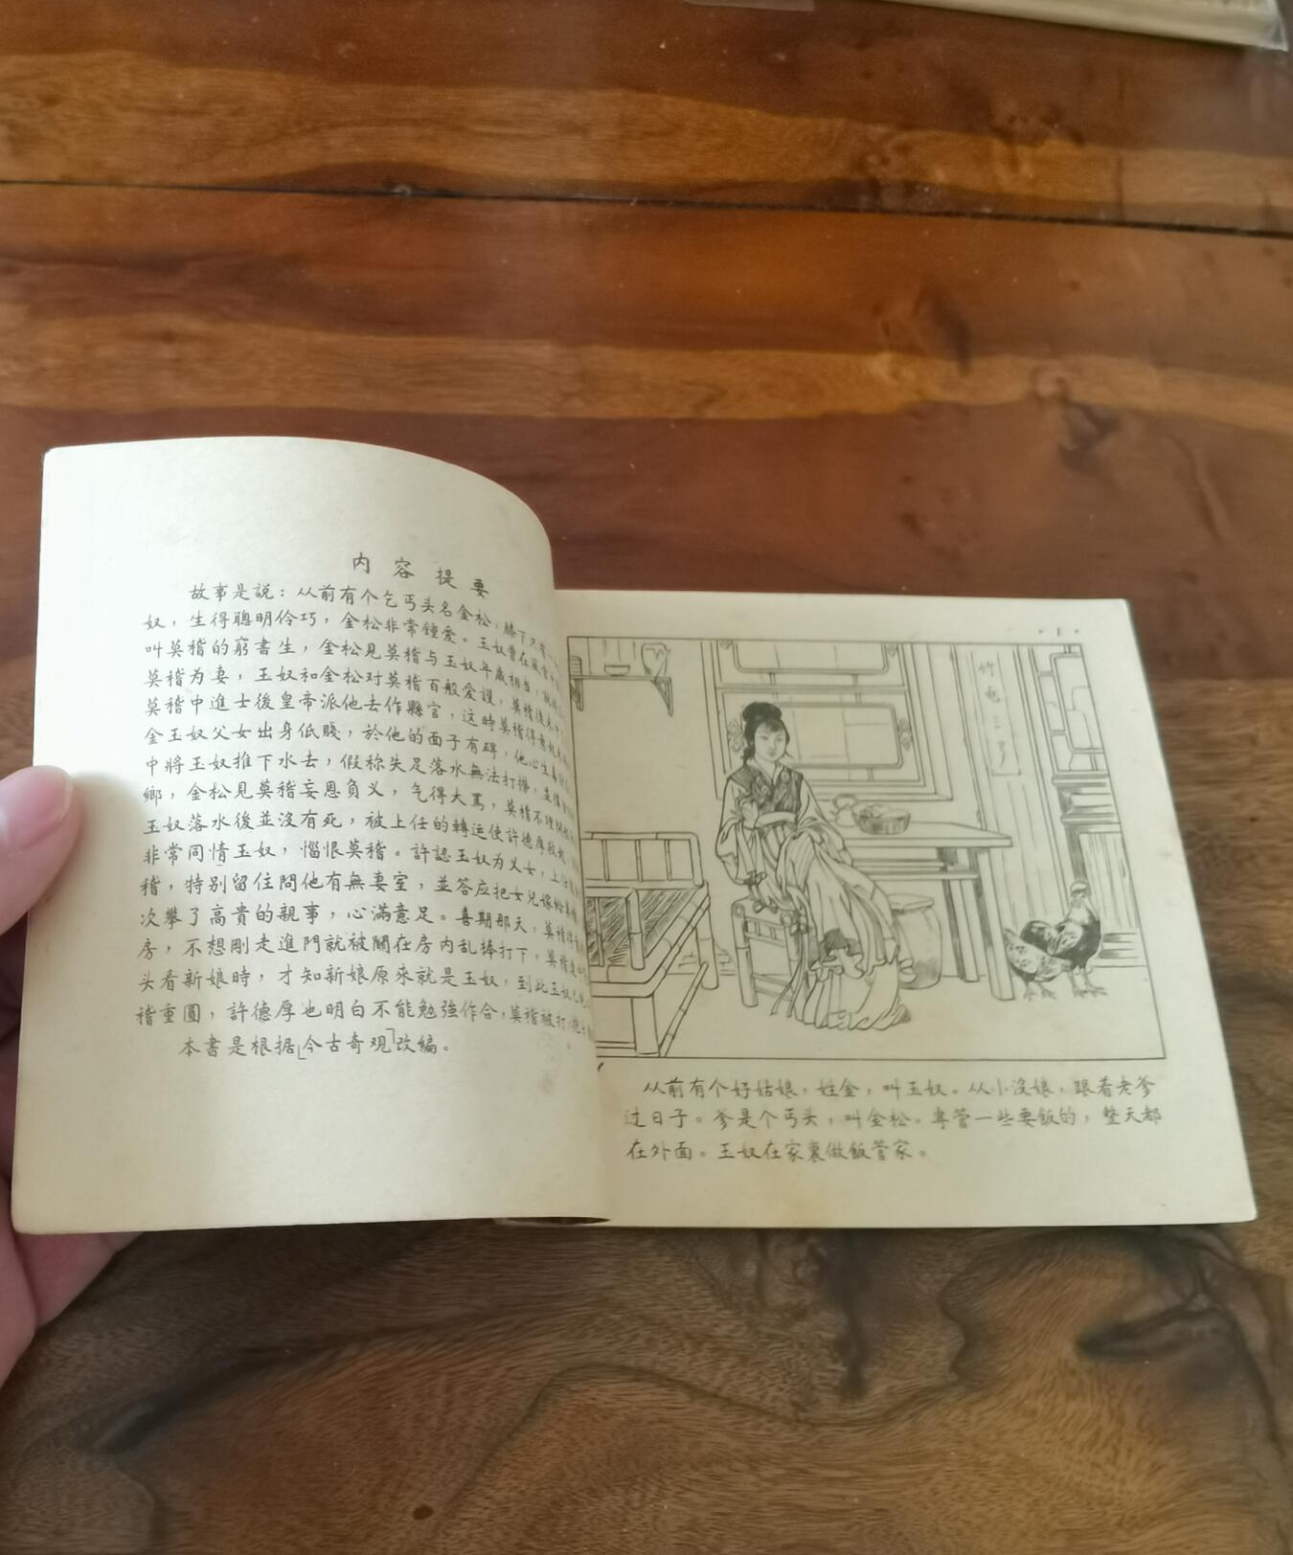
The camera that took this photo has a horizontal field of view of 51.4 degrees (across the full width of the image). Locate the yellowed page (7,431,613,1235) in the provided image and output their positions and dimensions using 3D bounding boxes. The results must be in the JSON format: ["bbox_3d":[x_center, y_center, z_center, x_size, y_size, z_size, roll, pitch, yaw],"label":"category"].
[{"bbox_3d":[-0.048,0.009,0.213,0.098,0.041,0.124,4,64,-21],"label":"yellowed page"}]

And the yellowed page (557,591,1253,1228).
[{"bbox_3d":[0.046,0.019,0.254,0.118,0.009,0.122,0,67,-7],"label":"yellowed page"}]

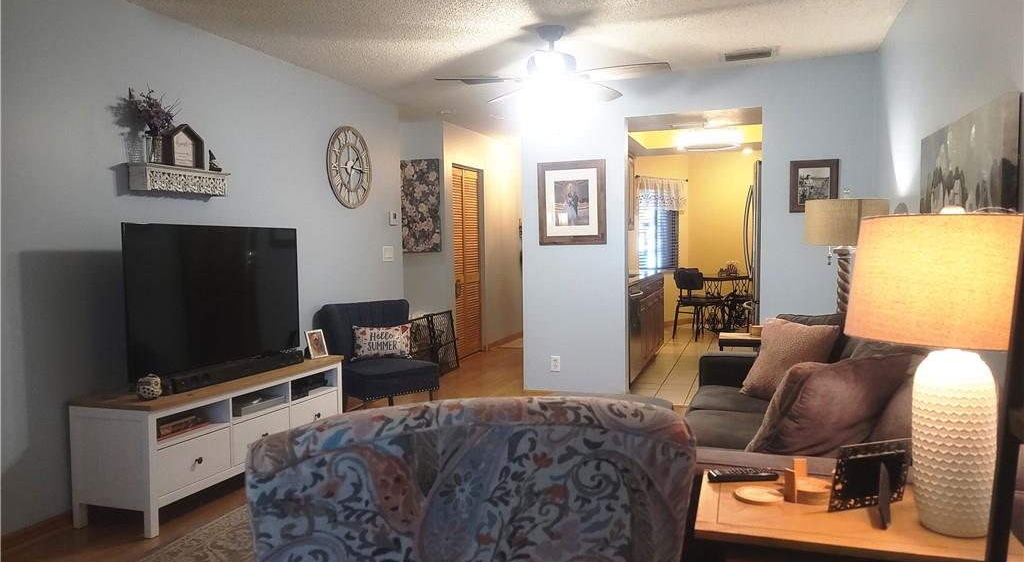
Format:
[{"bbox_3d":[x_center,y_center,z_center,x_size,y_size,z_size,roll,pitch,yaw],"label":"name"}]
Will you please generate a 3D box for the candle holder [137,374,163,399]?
[{"bbox_3d":[-1.560,0.455,3.182,0.104,0.105,0.104,0,3,19],"label":"candle holder"}]

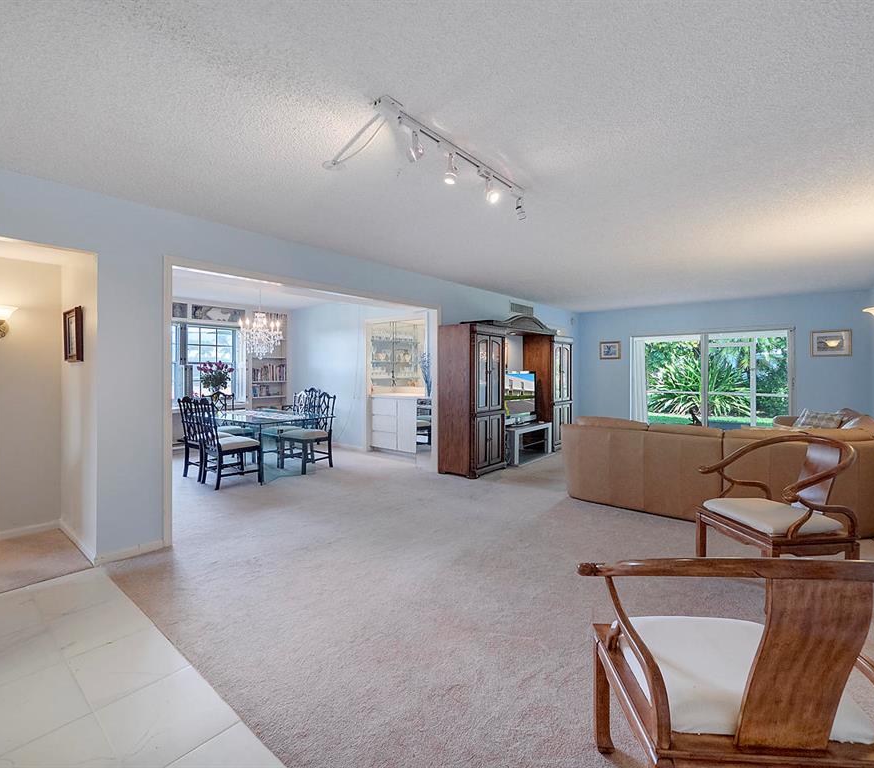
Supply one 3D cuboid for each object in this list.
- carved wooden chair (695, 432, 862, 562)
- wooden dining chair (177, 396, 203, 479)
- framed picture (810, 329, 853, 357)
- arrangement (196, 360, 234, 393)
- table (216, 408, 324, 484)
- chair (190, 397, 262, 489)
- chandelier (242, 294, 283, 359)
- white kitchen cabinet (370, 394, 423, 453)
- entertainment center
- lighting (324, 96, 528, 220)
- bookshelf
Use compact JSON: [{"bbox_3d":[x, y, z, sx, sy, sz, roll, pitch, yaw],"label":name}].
[{"bbox_3d":[1.950,0.757,2.398,0.570,0.890,0.630,0,1,-6],"label":"carved wooden chair"},{"bbox_3d":[-2.844,0.650,5.136,0.520,1.000,0.560,1,2,40],"label":"wooden dining chair"},{"bbox_3d":[5.820,-0.599,6.120,0.460,0.380,0.030,1,1,40],"label":"framed picture"},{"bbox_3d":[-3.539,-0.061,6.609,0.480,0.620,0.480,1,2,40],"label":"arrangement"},{"bbox_3d":[-2.290,0.773,5.291,1.930,0.740,0.960,1,2,40],"label":"table"},{"bbox_3d":[-2.370,0.637,4.690,0.530,0.980,0.560,1,2,41],"label":"chair"},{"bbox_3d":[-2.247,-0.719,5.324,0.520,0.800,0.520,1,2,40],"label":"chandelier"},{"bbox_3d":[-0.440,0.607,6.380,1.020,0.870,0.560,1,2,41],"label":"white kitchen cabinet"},{"bbox_3d":[1.164,0.081,6.116,0.570,2.000,2.800,1,2,41],"label":"entertainment center"},{"bbox_3d":[-0.097,-1.142,2.448,0.740,0.195,1.240,1,2,42],"label":"lighting"},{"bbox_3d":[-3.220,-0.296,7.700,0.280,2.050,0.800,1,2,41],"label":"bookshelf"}]

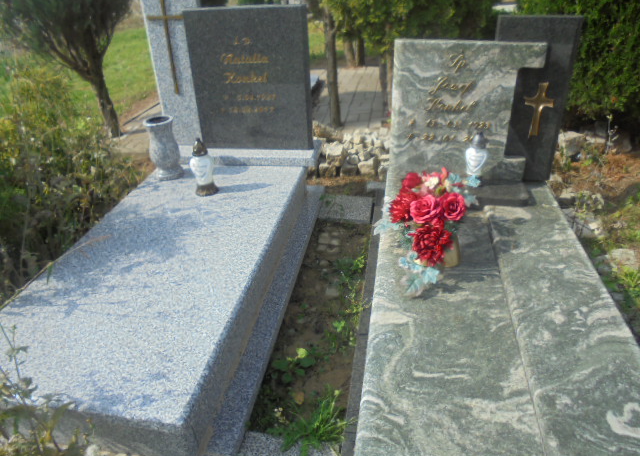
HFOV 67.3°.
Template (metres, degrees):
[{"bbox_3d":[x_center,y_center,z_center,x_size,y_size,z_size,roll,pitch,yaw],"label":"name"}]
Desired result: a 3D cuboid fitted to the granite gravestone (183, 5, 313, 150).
[{"bbox_3d":[-0.357,-0.783,2.591,0.637,0.732,0.099,3,30,9],"label":"granite gravestone"}]

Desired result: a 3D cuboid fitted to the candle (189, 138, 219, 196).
[{"bbox_3d":[-0.569,-0.309,2.345,0.115,0.274,0.115,3,30,9],"label":"candle"}]

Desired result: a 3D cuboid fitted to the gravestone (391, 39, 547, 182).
[{"bbox_3d":[0.689,-0.558,2.379,0.681,0.698,0.093,3,30,10],"label":"gravestone"}]

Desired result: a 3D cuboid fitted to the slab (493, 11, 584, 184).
[{"bbox_3d":[1.015,-0.630,2.391,0.363,0.790,0.109,3,30,10],"label":"slab"}]

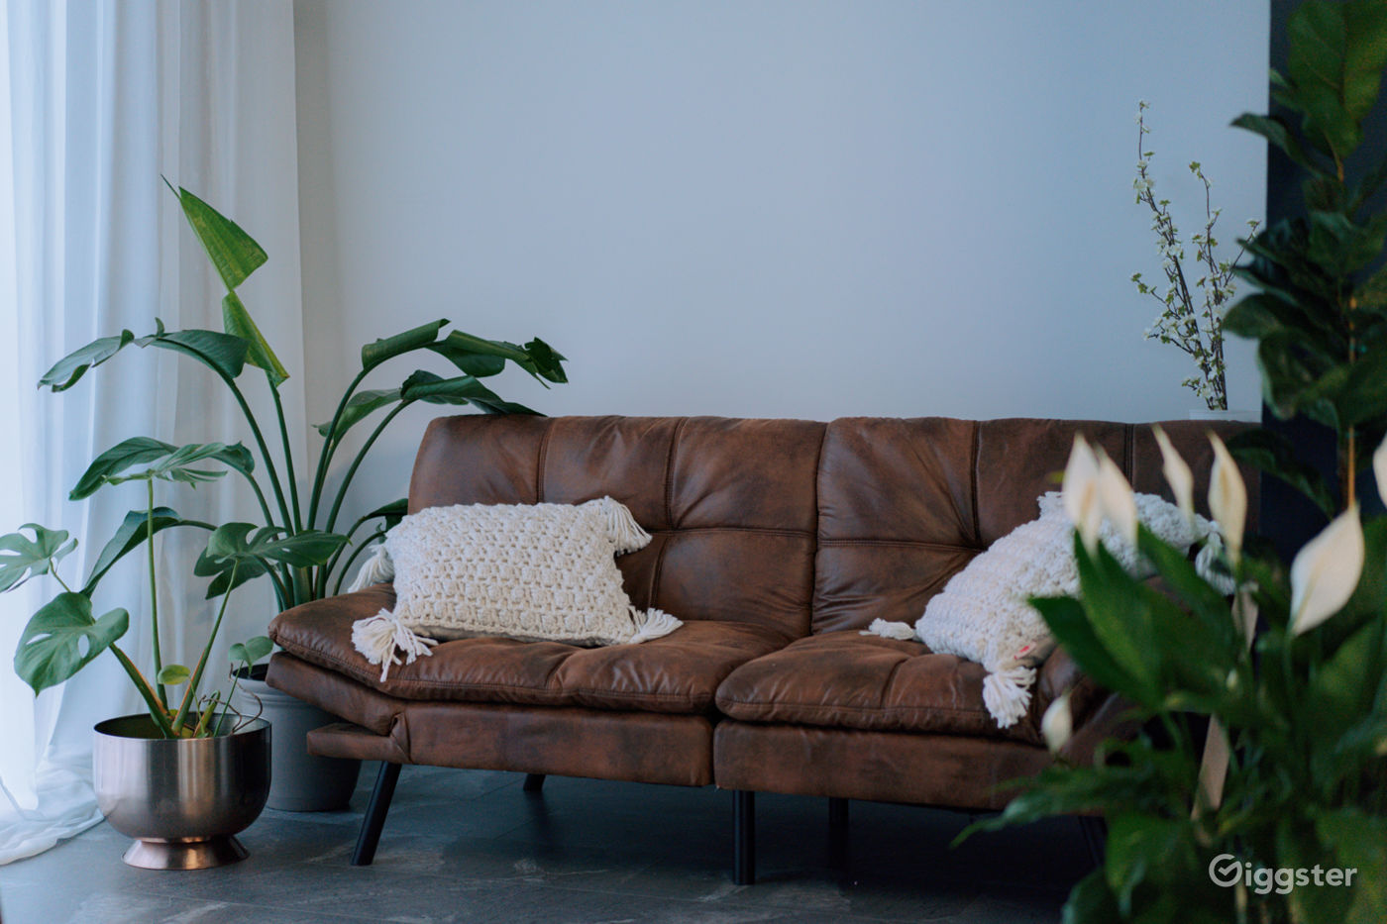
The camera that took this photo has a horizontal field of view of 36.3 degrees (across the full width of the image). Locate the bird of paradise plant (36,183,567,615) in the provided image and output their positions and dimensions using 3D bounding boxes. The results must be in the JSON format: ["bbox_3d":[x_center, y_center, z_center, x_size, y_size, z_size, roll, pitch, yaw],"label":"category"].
[{"bbox_3d":[-0.765,-0.083,4.351,0.990,0.940,0.600,0,3,0],"label":"bird of paradise plant"}]

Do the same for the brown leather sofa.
[{"bbox_3d":[0.175,0.333,3.954,1.810,0.810,0.840,1,3,21],"label":"brown leather sofa"}]

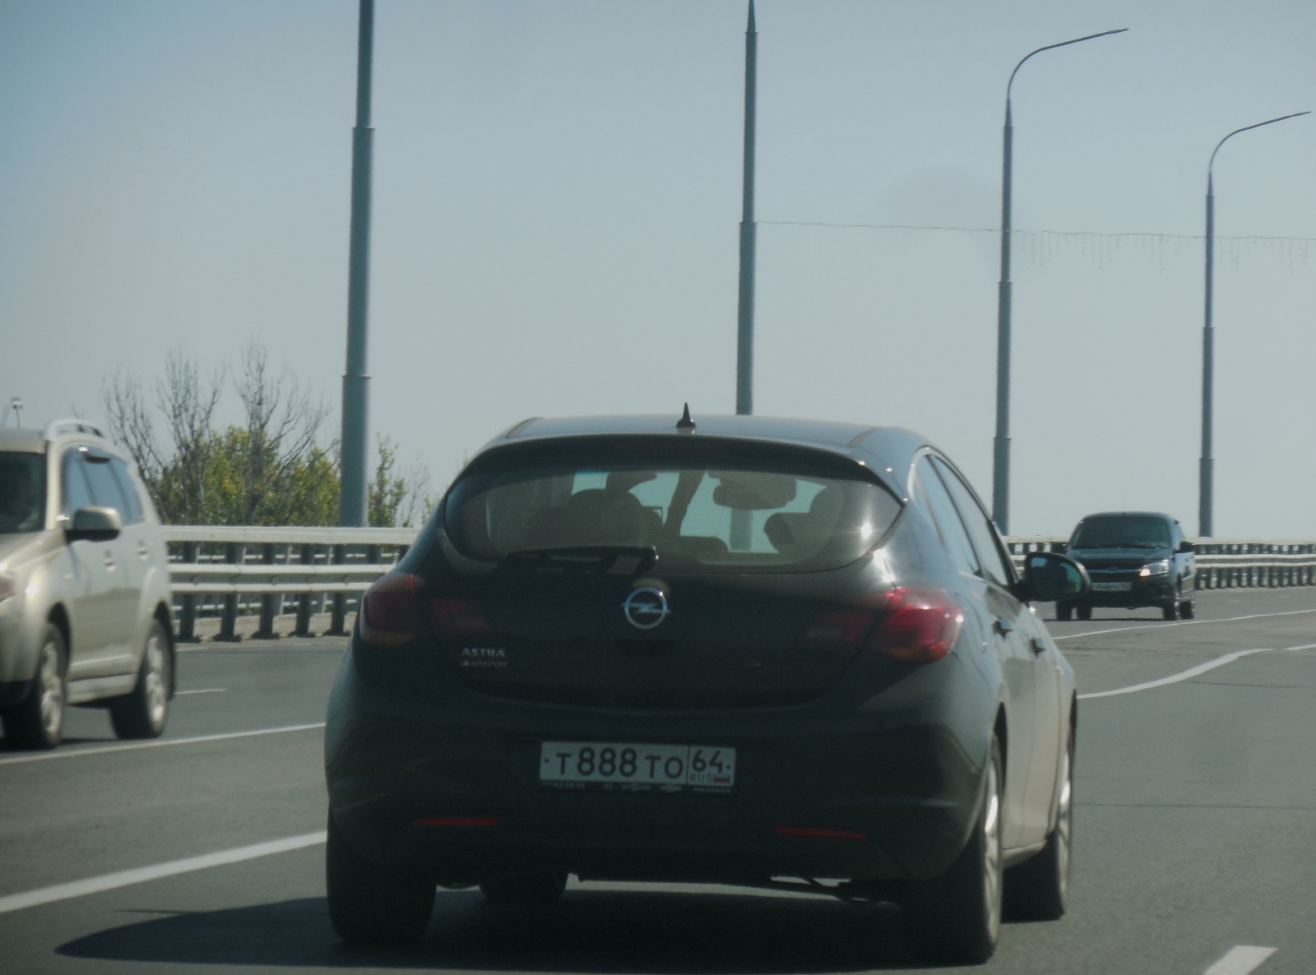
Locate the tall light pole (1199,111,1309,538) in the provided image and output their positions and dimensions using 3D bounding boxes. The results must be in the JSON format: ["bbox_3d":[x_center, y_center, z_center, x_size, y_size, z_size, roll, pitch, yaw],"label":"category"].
[{"bbox_3d":[13.520,-3.090,191.800,2.400,10.900,0.300,1,0,12],"label":"tall light pole"}]

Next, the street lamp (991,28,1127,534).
[{"bbox_3d":[7.630,-3.330,160.800,2.420,10.830,0.300,1,0,10],"label":"street lamp"}]

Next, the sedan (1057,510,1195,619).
[{"bbox_3d":[6.370,1.050,115.000,1.720,1.490,4.260,0,0,9],"label":"sedan"}]

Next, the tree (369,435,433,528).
[{"bbox_3d":[-4.770,0.750,158.000,1.300,3.500,1.300,1,0,0],"label":"tree"}]

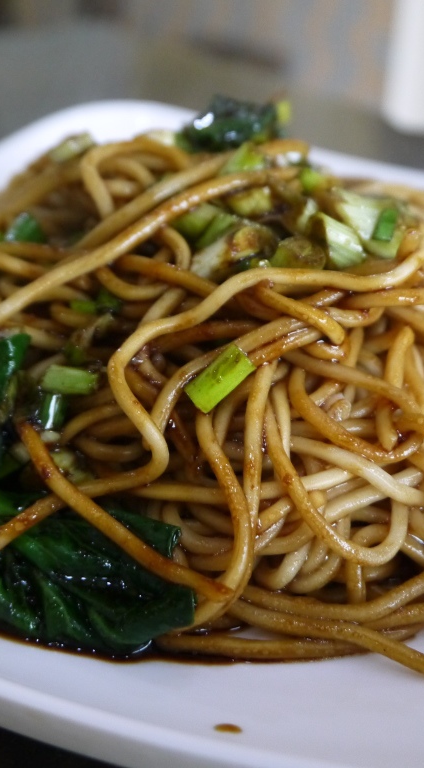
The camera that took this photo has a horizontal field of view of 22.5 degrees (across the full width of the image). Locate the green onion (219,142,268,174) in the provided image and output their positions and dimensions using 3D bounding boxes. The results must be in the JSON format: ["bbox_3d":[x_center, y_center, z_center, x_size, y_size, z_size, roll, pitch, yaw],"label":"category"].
[{"bbox_3d":[0.009,-0.061,0.290,0.013,0.007,0.007,0,28,0],"label":"green onion"}]

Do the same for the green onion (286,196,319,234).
[{"bbox_3d":[0.023,-0.043,0.270,0.008,0.008,0.006,0,28,0],"label":"green onion"}]

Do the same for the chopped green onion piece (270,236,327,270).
[{"bbox_3d":[0.021,-0.032,0.260,0.013,0.006,0.006,0,28,0],"label":"chopped green onion piece"}]

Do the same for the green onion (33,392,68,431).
[{"bbox_3d":[-0.043,0.007,0.286,0.006,0.006,0.011,9,66,5],"label":"green onion"}]

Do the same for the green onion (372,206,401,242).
[{"bbox_3d":[0.050,-0.046,0.306,0.006,0.004,0.011,12,70,7],"label":"green onion"}]

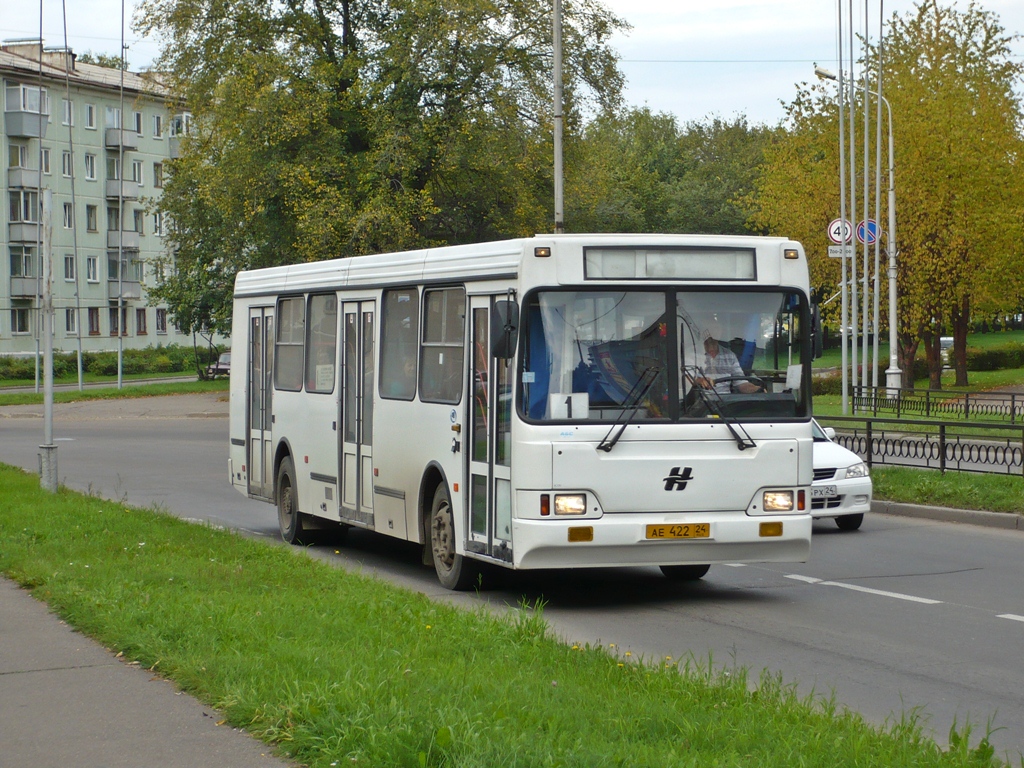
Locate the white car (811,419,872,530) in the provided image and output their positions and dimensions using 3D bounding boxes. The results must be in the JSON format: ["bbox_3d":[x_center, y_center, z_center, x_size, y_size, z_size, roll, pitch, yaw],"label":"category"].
[{"bbox_3d":[2.480,0.840,31.500,1.690,1.420,4.300,-1,1,-17],"label":"white car"}]

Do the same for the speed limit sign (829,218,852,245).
[{"bbox_3d":[8.860,-4.110,77.300,0.700,0.700,0.040,-1,1,-6],"label":"speed limit sign"}]

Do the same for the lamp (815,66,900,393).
[{"bbox_3d":[9.360,-4.050,77.700,2.450,9.100,0.450,-1,1,-17],"label":"lamp"}]

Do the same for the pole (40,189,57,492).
[{"bbox_3d":[-6.215,-0.584,38.500,0.220,4.100,0.220,-1,1,-17],"label":"pole"}]

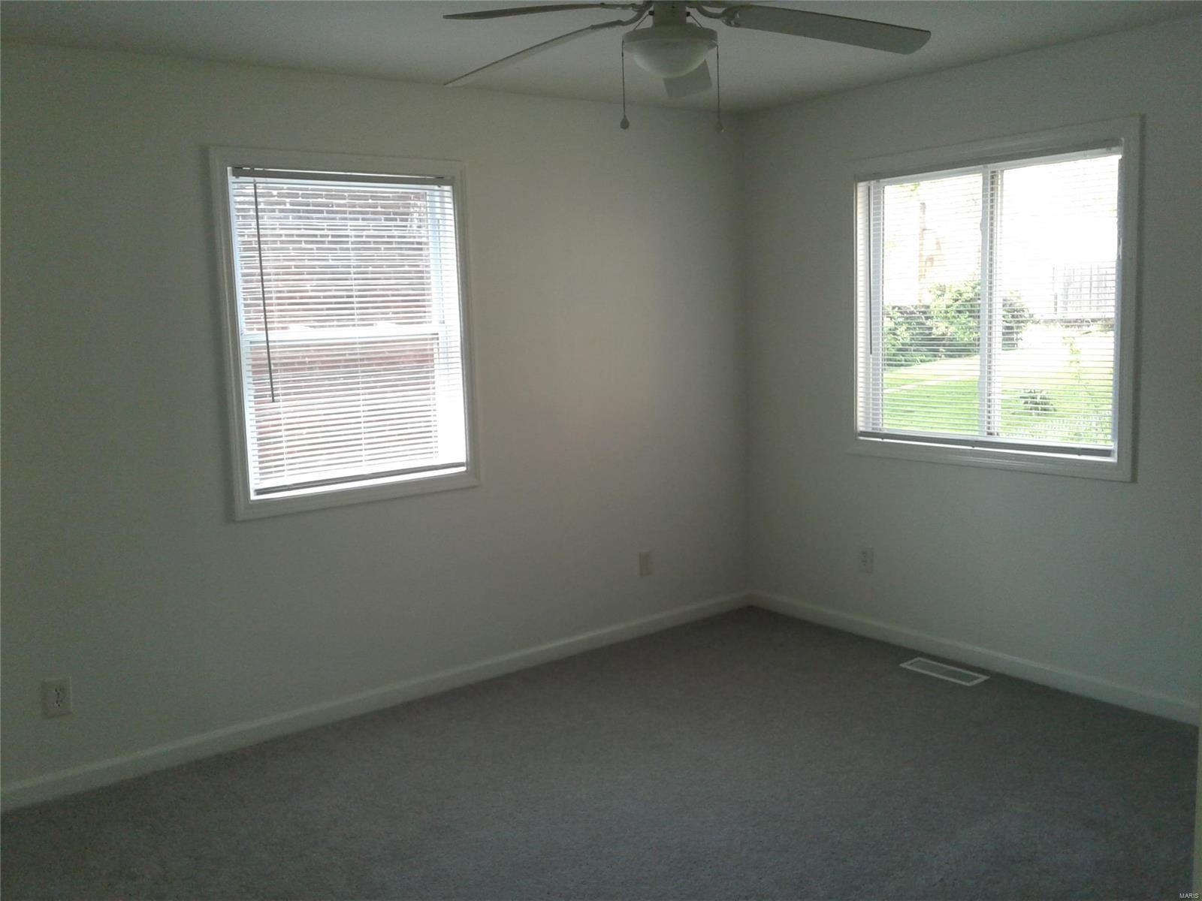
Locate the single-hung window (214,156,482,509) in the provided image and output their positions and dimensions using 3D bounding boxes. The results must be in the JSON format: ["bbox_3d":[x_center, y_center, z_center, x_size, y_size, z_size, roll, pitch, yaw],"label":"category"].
[{"bbox_3d":[-0.946,-0.456,4.245,1.017,1.308,0.100,-8,9,-37],"label":"single-hung window"}]

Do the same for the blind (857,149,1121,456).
[{"bbox_3d":[1.505,-0.589,4.494,0.040,1.148,1.187,-8,9,-37],"label":"blind"}]

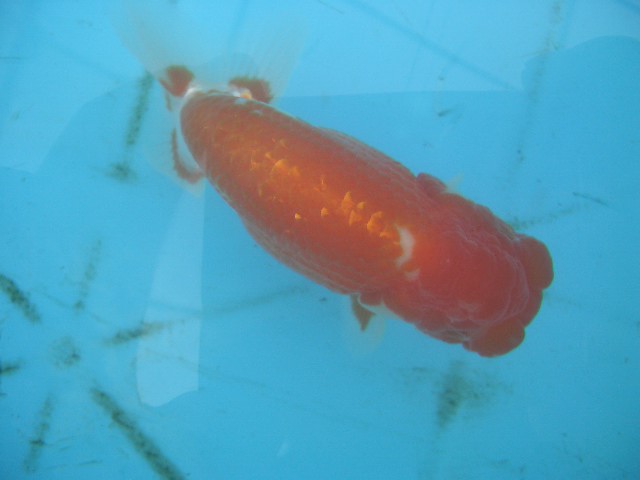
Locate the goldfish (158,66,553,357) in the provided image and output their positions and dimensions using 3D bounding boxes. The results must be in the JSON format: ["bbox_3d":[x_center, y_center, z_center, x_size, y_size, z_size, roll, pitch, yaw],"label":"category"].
[{"bbox_3d":[0.005,-0.014,0.300,0.205,0.078,0.075,28,80,6],"label":"goldfish"}]

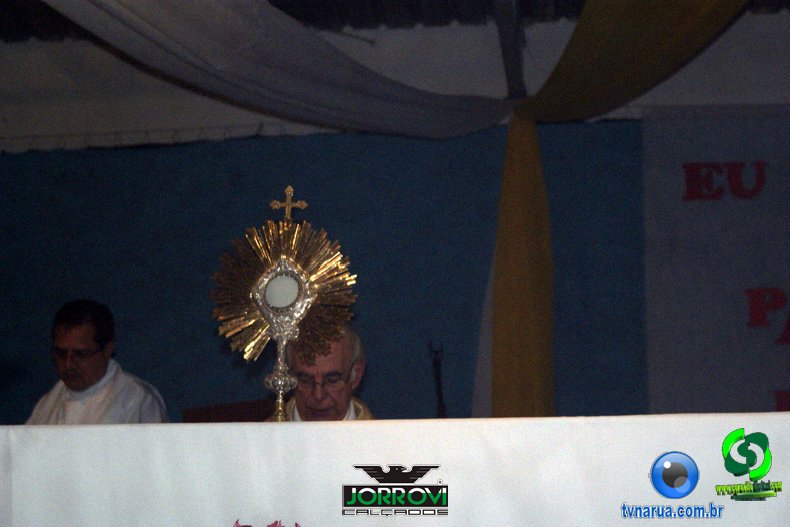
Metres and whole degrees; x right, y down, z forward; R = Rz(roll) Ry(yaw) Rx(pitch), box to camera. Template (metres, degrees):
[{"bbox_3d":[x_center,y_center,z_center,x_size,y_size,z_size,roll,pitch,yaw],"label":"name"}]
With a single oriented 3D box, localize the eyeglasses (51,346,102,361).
[{"bbox_3d":[-0.864,0.237,6.460,0.138,0.042,0.140,0,13,28],"label":"eyeglasses"}]

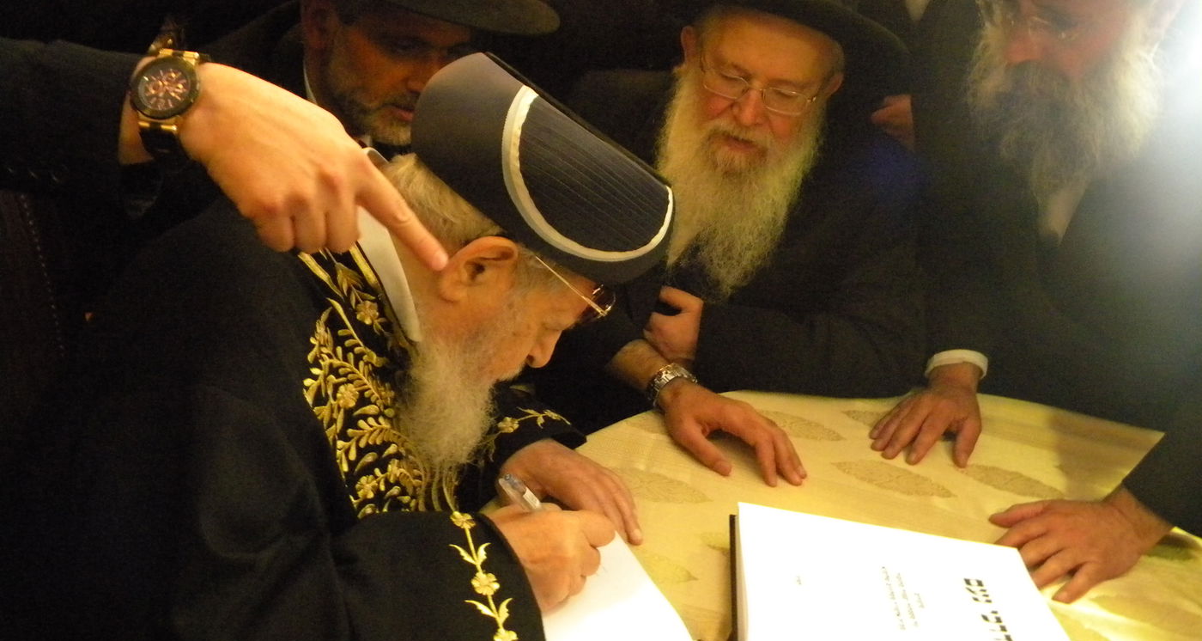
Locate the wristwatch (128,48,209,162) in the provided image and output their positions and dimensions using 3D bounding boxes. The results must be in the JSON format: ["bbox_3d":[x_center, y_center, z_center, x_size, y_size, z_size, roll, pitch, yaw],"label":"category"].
[{"bbox_3d":[-0.264,-0.135,0.617,0.045,0.066,0.058,4,-15,4],"label":"wristwatch"}]

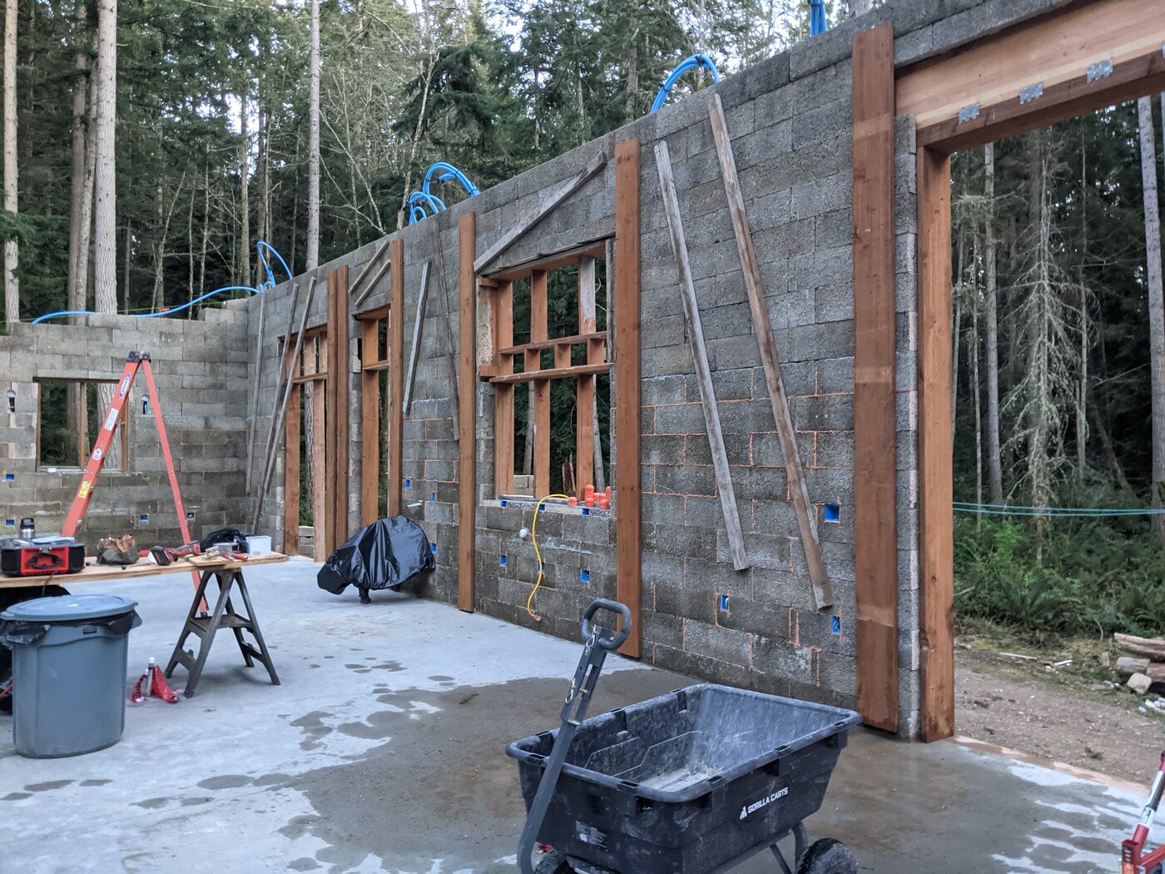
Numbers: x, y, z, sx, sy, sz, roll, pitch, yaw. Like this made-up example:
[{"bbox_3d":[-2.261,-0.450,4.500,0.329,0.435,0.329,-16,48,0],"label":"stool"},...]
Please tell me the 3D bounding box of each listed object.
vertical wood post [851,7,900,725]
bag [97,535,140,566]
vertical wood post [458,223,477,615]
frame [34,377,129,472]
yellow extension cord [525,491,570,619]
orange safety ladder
[{"bbox_3d":[1.550,-0.317,4.803,0.042,3.665,0.240,1,-1,-36],"label":"vertical wood post"},{"bbox_3d":[-2.910,0.699,5.700,0.240,0.190,0.200,0,-1,-31],"label":"bag"},{"bbox_3d":[-1.058,-0.222,8.350,0.042,3.645,0.240,1,-1,-36],"label":"vertical wood post"},{"bbox_3d":[-6.971,-0.156,12.686,1.168,1.284,0.200,1,-1,-36],"label":"frame"},{"bbox_3d":[-0.278,0.958,7.327,0.160,1.000,0.470,1,-1,-36],"label":"yellow extension cord"},{"bbox_3d":[-4.080,0.403,8.060,1.420,2.370,0.640,0,-1,-24],"label":"orange safety ladder"}]

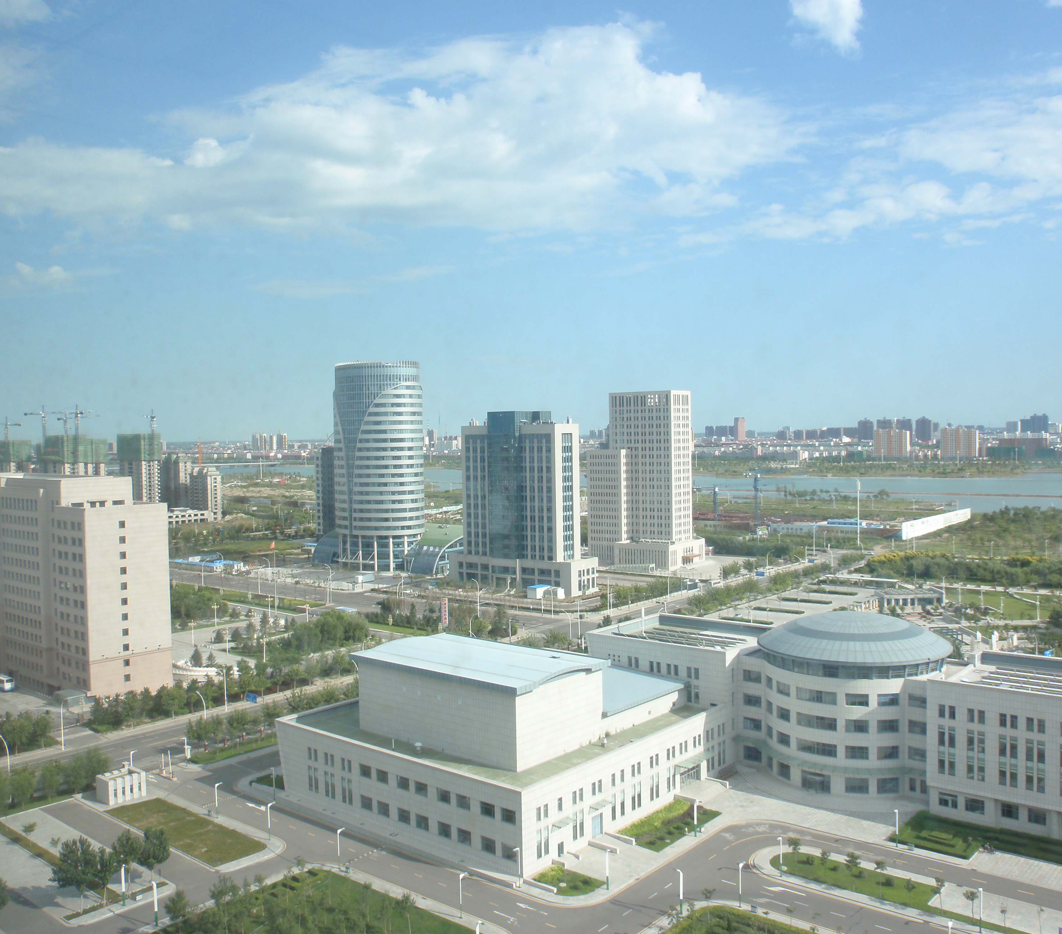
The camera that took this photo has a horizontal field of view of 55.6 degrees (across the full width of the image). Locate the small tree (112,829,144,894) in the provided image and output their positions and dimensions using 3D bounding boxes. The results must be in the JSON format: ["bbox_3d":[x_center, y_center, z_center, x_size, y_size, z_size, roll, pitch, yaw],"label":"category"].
[{"bbox_3d":[-55.621,54.654,138.770,4.300,9.180,4.300,-1,2,0],"label":"small tree"}]

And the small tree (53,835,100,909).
[{"bbox_3d":[-61.610,55.770,137.740,5.780,10.210,5.780,-2,2,-25],"label":"small tree"}]

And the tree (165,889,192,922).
[{"bbox_3d":[-47.280,58.570,134.500,3.210,4.340,3.210,-2,2,-20],"label":"tree"}]

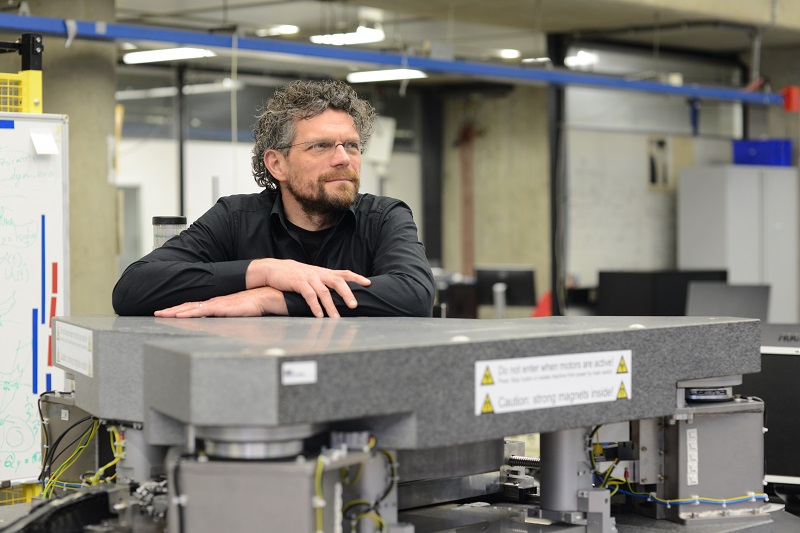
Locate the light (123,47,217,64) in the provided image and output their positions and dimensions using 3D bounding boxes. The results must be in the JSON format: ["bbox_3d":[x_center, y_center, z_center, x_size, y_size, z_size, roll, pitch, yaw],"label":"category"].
[{"bbox_3d":[-2.510,-2.274,20.300,1.280,0.100,0.160,1,2,41],"label":"light"}]

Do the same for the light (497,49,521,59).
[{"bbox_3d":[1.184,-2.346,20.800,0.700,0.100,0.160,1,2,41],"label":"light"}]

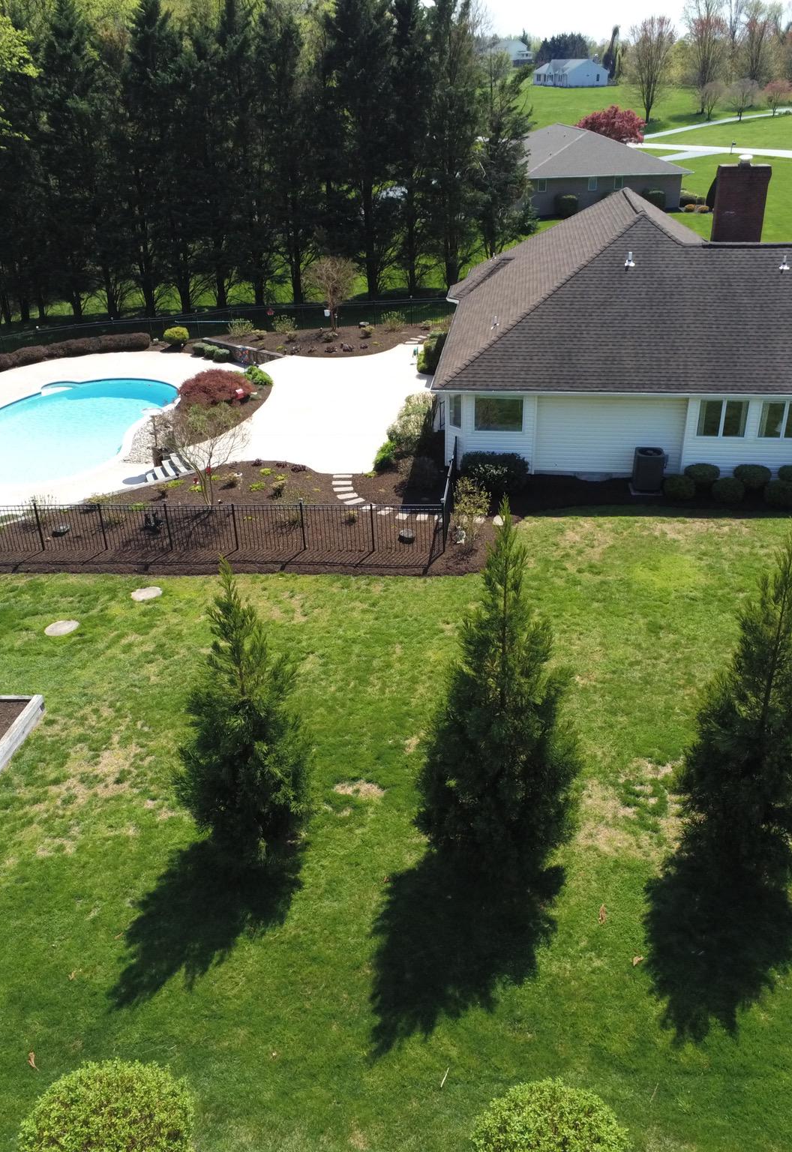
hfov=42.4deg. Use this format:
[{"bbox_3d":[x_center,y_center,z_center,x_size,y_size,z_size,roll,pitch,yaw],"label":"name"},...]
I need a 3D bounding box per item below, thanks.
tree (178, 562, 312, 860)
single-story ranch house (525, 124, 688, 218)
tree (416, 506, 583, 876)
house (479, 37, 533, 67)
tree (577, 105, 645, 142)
[{"bbox_3d":[-2.412,2.034,16.028,2.200,4.961,2.200,-2,28,0],"label":"tree"},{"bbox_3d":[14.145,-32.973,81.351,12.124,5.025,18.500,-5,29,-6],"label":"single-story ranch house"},{"bbox_3d":[1.603,1.593,15.453,2.700,5.814,2.700,-2,28,0],"label":"tree"},{"bbox_3d":[32.235,-152.591,298.000,13.000,8.000,9.500,13,32,26],"label":"house"},{"bbox_3d":[21.884,-45.455,104.311,7.070,4.950,7.070,-2,28,0],"label":"tree"}]

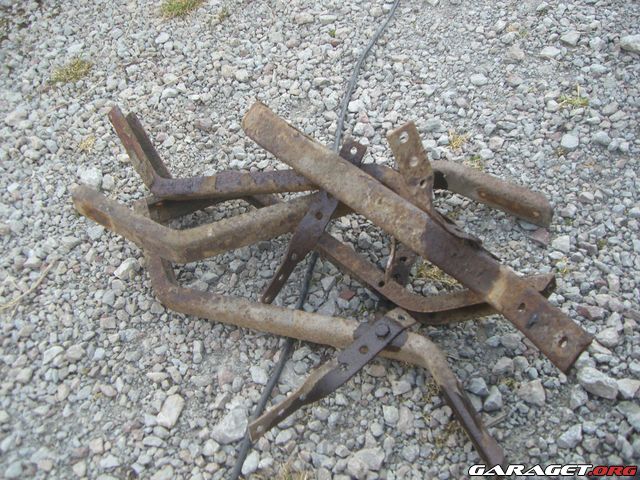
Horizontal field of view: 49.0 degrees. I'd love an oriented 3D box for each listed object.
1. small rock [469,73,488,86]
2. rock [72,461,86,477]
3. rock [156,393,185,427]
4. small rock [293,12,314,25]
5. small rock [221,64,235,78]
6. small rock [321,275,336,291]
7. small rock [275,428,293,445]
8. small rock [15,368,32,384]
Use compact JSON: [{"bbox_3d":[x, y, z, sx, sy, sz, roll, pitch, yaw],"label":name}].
[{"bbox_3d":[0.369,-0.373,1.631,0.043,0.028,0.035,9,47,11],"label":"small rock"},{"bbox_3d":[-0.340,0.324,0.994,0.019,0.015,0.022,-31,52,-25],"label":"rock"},{"bbox_3d":[-0.224,0.258,1.058,0.027,0.020,0.049,25,54,19],"label":"rock"},{"bbox_3d":[-0.037,-0.544,1.727,0.048,0.023,0.029,4,50,3],"label":"small rock"},{"bbox_3d":[-0.208,-0.381,1.590,0.029,0.023,0.029,0,50,0],"label":"small rock"},{"bbox_3d":[0.015,0.075,1.246,0.028,0.019,0.030,0,52,0],"label":"small rock"},{"bbox_3d":[-0.051,0.285,1.018,0.020,0.018,0.030,31,55,28],"label":"small rock"},{"bbox_3d":[-0.478,0.220,1.133,0.028,0.015,0.020,-33,59,-23],"label":"small rock"}]

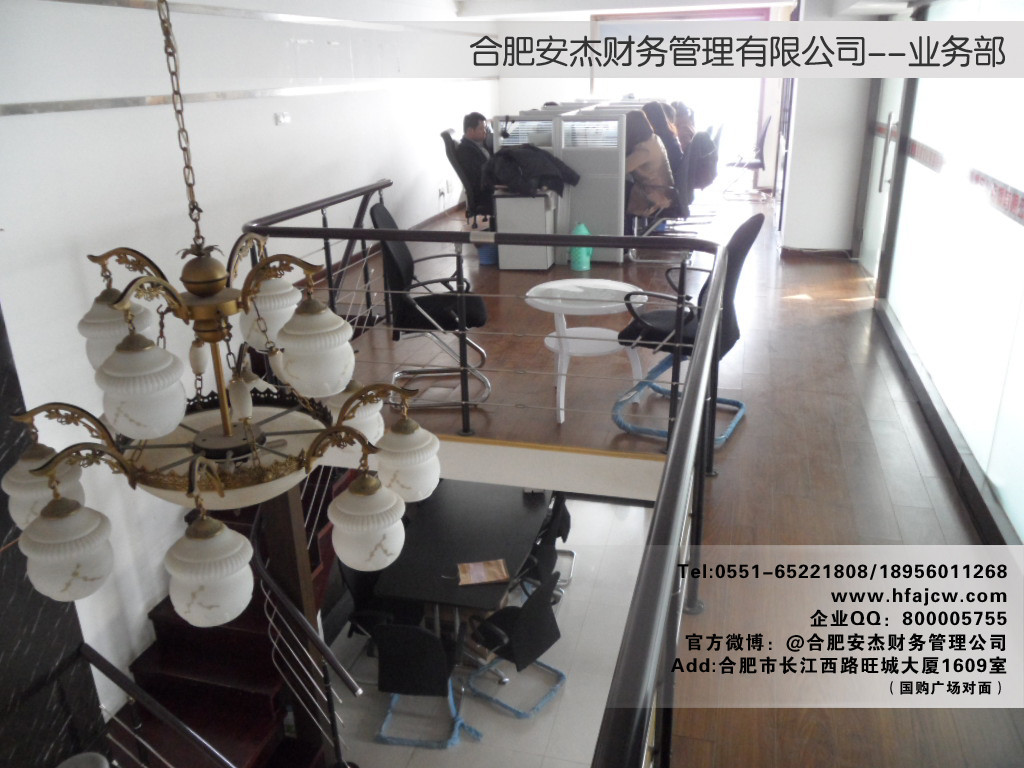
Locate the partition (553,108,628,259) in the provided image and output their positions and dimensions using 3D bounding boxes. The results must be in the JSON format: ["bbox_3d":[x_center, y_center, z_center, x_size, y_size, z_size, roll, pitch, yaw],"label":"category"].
[{"bbox_3d":[0.671,-1.656,6.832,0.631,1.225,0.060,4,22,15],"label":"partition"}]

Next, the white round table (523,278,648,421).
[{"bbox_3d":[0.371,-0.170,3.990,0.585,0.565,0.585,-2,22,1],"label":"white round table"}]

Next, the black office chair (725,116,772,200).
[{"bbox_3d":[2.968,-2.846,9.995,0.580,0.970,0.560,4,22,15],"label":"black office chair"}]

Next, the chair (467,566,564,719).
[{"bbox_3d":[-0.007,1.688,5.556,0.600,0.950,0.560,12,25,32],"label":"chair"}]

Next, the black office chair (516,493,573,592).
[{"bbox_3d":[0.200,1.200,6.785,0.600,0.950,0.560,2,22,9],"label":"black office chair"}]

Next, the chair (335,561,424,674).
[{"bbox_3d":[-0.960,1.680,5.942,0.580,0.980,0.570,2,22,10],"label":"chair"}]

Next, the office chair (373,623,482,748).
[{"bbox_3d":[-0.609,1.797,5.327,0.560,0.950,0.600,1,22,8],"label":"office chair"}]

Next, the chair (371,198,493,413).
[{"bbox_3d":[-0.411,-0.436,4.155,0.570,0.990,0.550,-2,22,1],"label":"chair"}]

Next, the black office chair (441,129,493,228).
[{"bbox_3d":[-0.377,-2.256,8.700,0.680,1.040,0.620,4,22,15],"label":"black office chair"}]

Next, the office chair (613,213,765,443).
[{"bbox_3d":[0.839,-0.319,3.748,0.600,0.990,0.560,14,26,34],"label":"office chair"}]

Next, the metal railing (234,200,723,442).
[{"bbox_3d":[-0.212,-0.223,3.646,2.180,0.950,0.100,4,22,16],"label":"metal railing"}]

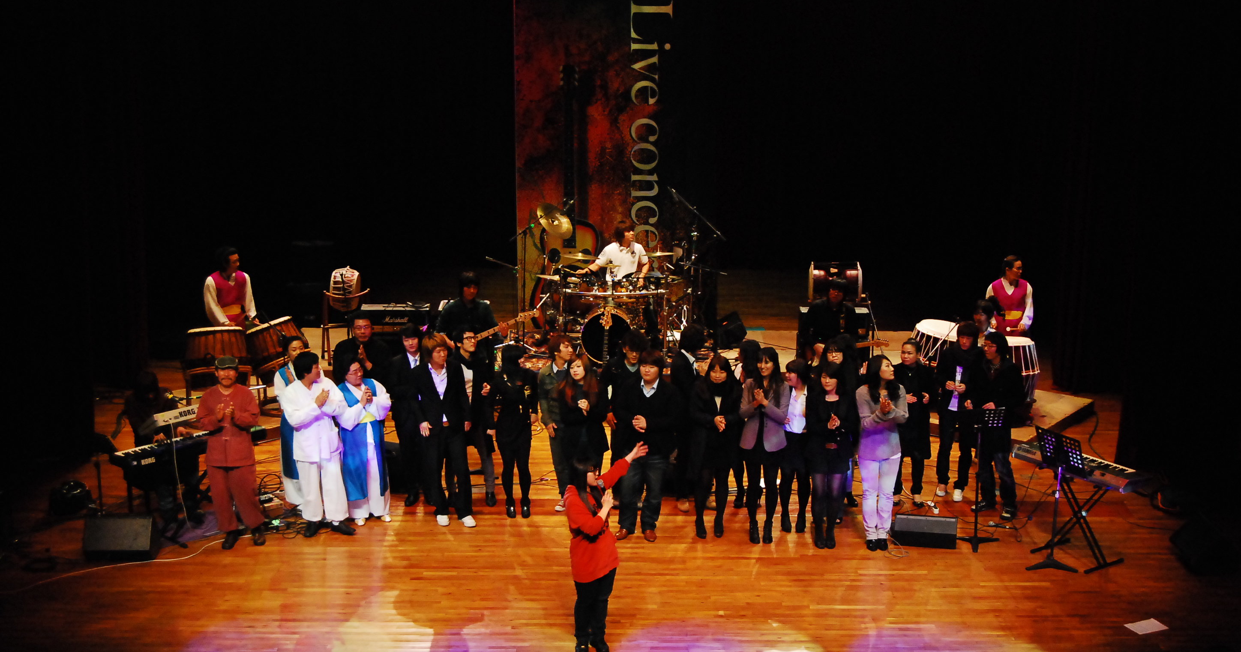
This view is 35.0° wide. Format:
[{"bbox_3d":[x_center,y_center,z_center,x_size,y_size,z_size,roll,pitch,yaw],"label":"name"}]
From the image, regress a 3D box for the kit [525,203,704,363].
[{"bbox_3d":[-0.080,-0.576,23.293,2.000,1.720,1.500,0,15,0],"label":"kit"}]

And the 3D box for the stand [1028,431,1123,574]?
[{"bbox_3d":[3.857,1.507,17.318,0.460,1.200,0.520,-13,20,-38],"label":"stand"}]

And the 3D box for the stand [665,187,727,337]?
[{"bbox_3d":[0.900,-0.743,23.558,0.680,1.880,0.550,0,15,0],"label":"stand"}]

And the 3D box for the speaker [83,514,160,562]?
[{"bbox_3d":[-4.460,1.859,17.637,0.585,0.350,0.430,0,15,0],"label":"speaker"}]

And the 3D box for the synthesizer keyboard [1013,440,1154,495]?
[{"bbox_3d":[4.051,1.204,17.343,0.380,0.130,1.200,-13,20,-38],"label":"synthesizer keyboard"}]

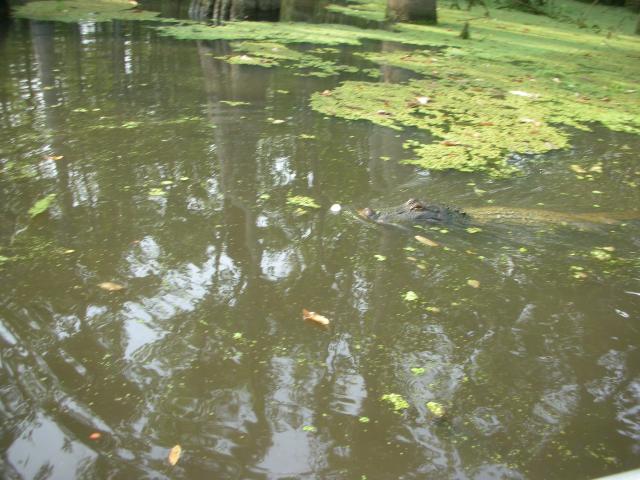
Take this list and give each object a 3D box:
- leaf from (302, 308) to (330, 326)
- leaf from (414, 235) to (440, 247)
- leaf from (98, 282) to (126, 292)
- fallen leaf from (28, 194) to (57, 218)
[{"bbox_3d":[-0.012,0.236,1.982,0.105,0.028,0.042,21,32,36],"label":"leaf"},{"bbox_3d":[0.411,0.003,2.496,0.108,0.015,0.043,22,33,38],"label":"leaf"},{"bbox_3d":[-0.694,0.156,2.149,0.096,0.015,0.046,5,26,10],"label":"leaf"},{"bbox_3d":[-1.177,-0.145,2.757,0.075,0.025,0.235,2,26,3],"label":"fallen leaf"}]

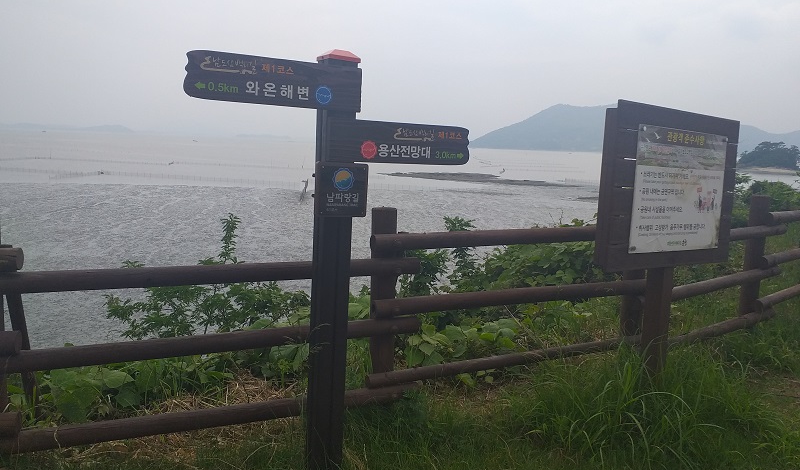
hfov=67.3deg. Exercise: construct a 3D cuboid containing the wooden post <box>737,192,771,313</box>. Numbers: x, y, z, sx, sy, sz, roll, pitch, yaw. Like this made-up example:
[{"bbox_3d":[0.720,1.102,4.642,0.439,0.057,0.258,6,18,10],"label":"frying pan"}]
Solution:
[{"bbox_3d":[3.254,0.280,5.533,0.150,1.220,0.150,-3,10,-34],"label":"wooden post"}]

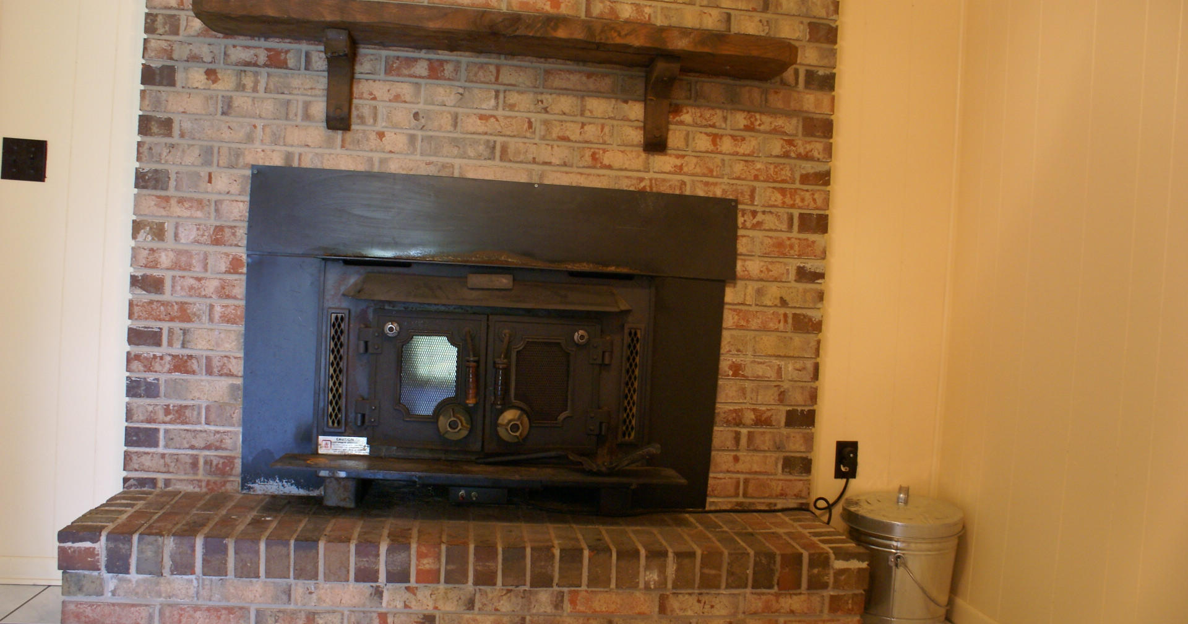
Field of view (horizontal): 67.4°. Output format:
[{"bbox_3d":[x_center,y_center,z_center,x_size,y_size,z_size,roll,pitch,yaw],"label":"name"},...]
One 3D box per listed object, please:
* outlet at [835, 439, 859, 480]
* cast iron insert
[{"bbox_3d":[0.755,0.443,2.657,0.068,0.114,0.018,3,1,-7],"label":"outlet"},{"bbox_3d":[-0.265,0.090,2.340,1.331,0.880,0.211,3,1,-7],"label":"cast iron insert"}]

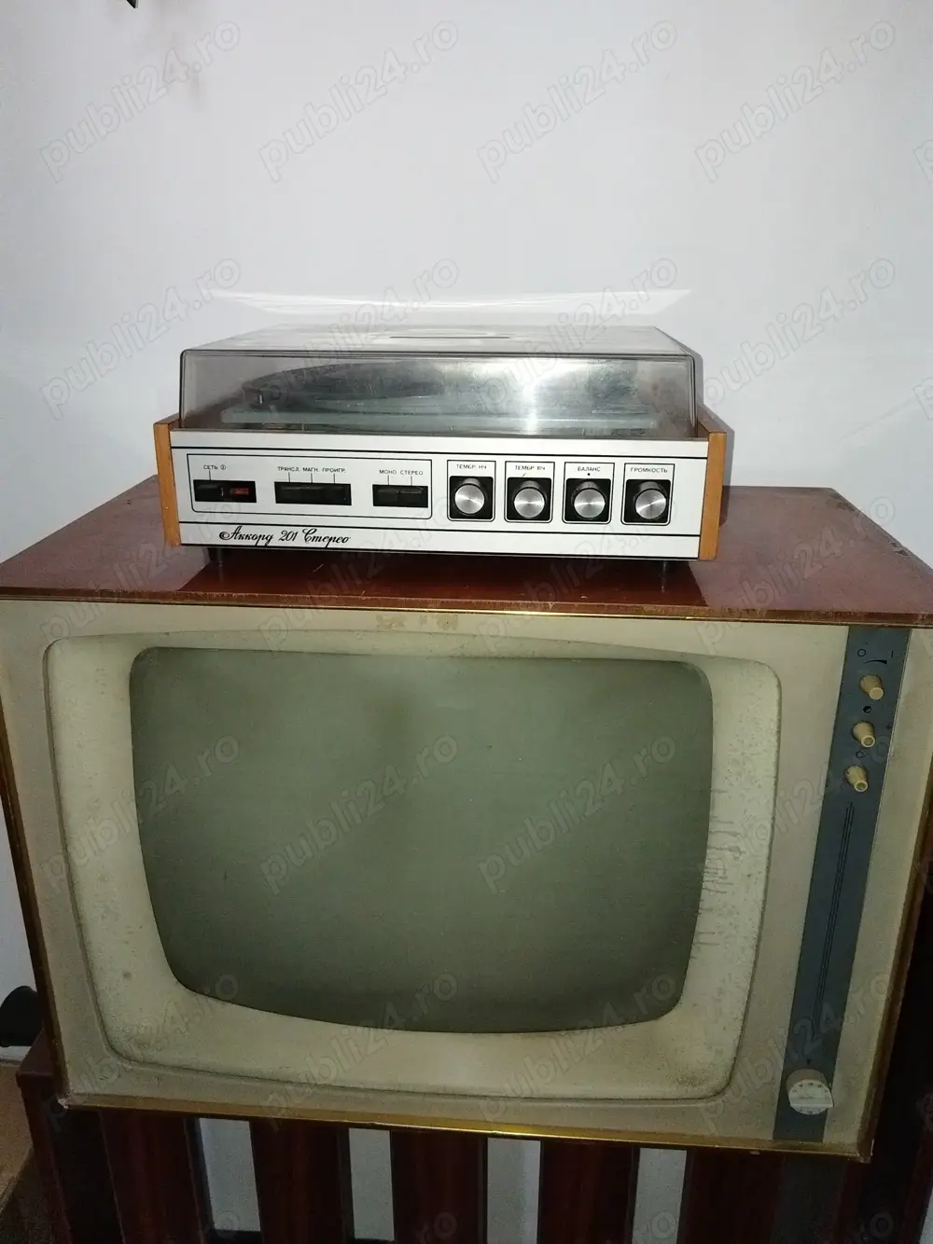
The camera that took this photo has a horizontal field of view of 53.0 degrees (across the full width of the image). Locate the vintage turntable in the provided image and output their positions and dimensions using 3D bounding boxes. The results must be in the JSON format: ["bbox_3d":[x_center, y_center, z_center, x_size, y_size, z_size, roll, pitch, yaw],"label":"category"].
[{"bbox_3d":[-0.012,-0.173,0.843,0.420,0.164,0.325,2,22,4],"label":"vintage turntable"}]

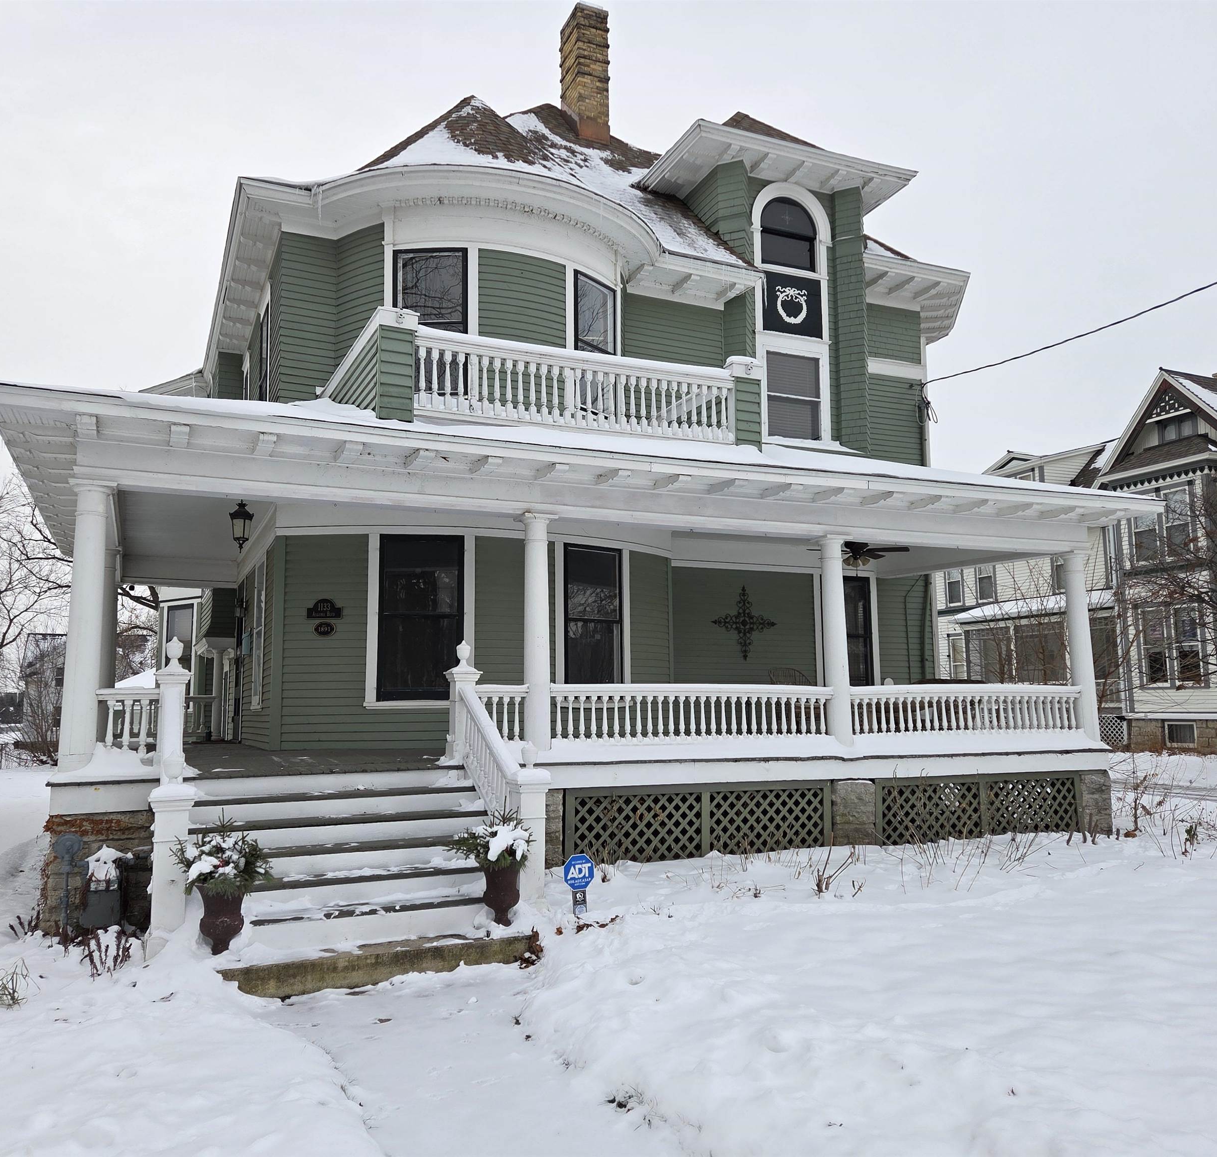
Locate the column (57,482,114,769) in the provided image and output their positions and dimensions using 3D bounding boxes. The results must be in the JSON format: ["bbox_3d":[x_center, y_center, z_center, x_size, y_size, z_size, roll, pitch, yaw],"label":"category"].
[{"bbox_3d":[-4.297,0.408,8.439,0.315,2.374,0.315,3,-8,-24],"label":"column"}]

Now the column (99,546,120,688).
[{"bbox_3d":[-5.669,0.806,11.486,0.320,2.320,0.320,3,-8,-24],"label":"column"}]

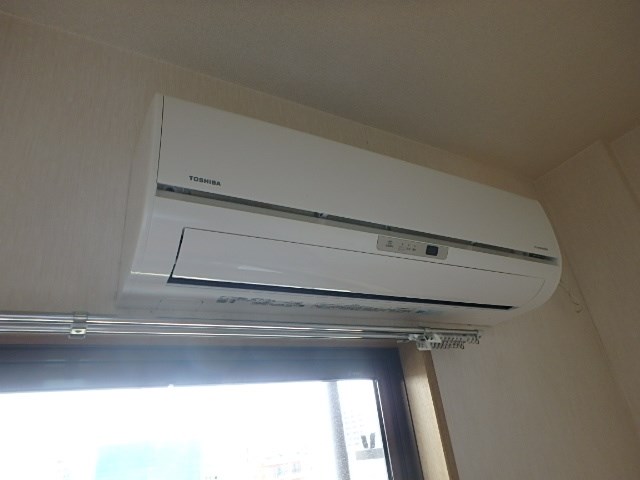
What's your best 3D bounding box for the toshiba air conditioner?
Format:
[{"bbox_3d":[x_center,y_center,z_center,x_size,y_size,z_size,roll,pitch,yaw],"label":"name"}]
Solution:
[{"bbox_3d":[0.095,-0.016,0.766,0.790,0.261,0.216,9,-30,-29],"label":"toshiba air conditioner"}]

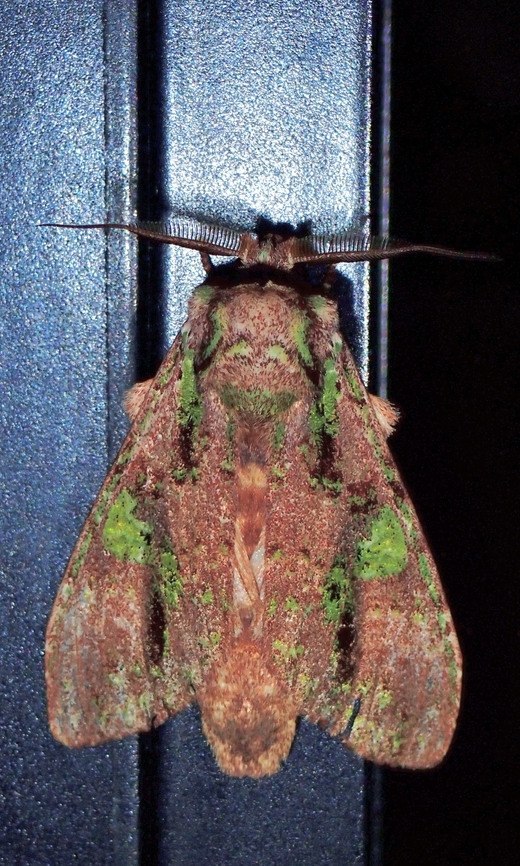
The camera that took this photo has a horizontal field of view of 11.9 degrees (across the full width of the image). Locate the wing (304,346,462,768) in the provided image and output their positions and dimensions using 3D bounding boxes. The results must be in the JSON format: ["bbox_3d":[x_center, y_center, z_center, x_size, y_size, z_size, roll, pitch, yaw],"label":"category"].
[{"bbox_3d":[0.007,0.007,0.150,0.010,0.026,0.005,-8,0,-15],"label":"wing"}]

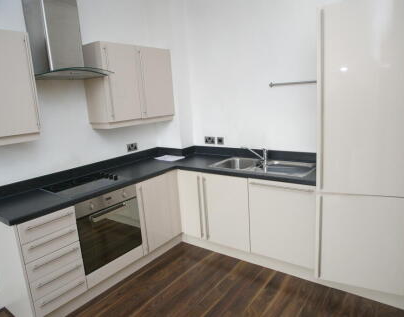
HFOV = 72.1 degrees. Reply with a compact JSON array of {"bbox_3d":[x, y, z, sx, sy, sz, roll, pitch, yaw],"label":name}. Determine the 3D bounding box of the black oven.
[{"bbox_3d":[-0.972,0.573,2.530,0.557,0.593,0.591,5,14,36],"label":"black oven"}]

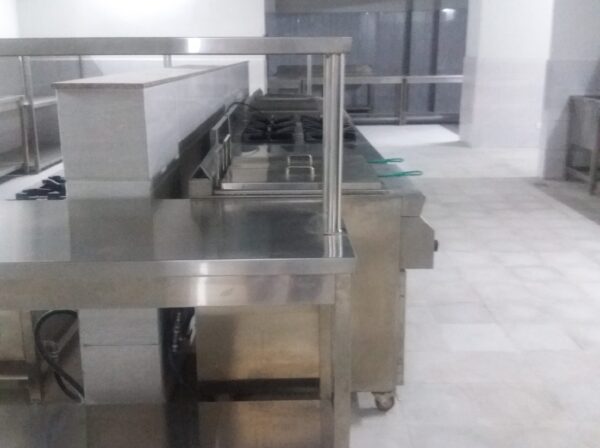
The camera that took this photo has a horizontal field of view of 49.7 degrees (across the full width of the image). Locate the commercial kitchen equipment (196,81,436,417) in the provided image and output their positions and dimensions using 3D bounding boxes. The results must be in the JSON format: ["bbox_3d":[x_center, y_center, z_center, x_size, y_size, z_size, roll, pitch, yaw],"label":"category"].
[{"bbox_3d":[0.043,-0.247,4.054,0.845,1.030,3.640,0,15,0],"label":"commercial kitchen equipment"}]

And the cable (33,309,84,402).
[{"bbox_3d":[-0.939,0.522,2.548,0.200,0.350,0.220,0,15,0],"label":"cable"}]

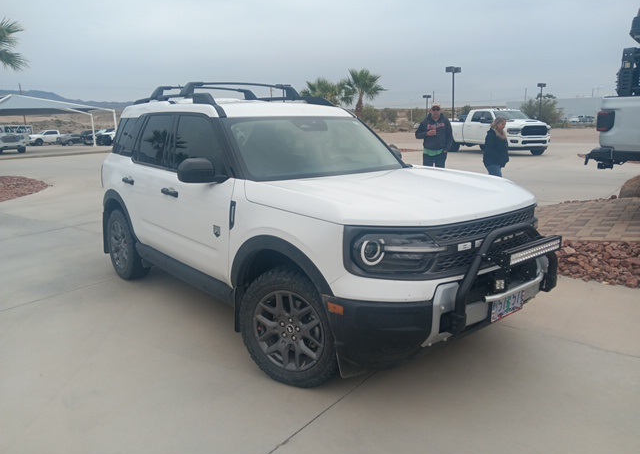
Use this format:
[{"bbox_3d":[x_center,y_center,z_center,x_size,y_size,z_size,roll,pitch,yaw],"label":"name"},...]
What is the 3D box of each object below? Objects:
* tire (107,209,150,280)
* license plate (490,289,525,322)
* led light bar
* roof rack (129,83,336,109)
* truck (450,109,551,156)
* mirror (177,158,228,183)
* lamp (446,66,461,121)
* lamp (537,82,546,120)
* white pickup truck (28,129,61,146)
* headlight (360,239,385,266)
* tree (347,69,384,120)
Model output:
[{"bbox_3d":[-1.843,0.150,4.703,0.235,0.720,0.720,-11,15,-39],"label":"tire"},{"bbox_3d":[1.011,0.401,2.571,0.310,0.160,0.020,-11,15,-39],"label":"license plate"},{"bbox_3d":[1.065,0.113,2.439,0.540,0.075,0.085,-11,15,-39],"label":"led light bar"},{"bbox_3d":[-0.842,-1.177,4.454,1.200,0.250,1.780,-11,15,-39],"label":"roof rack"},{"bbox_3d":[8.302,-4.527,22.956,2.100,2.020,6.200,-4,12,-13],"label":"truck"},{"bbox_3d":[-0.753,-0.371,3.046,0.250,0.180,0.150,-11,15,-39],"label":"mirror"},{"bbox_3d":[12.900,-12.059,46.835,1.500,6.800,0.700,-1,12,0],"label":"lamp"},{"bbox_3d":[31.435,-16.954,68.637,1.250,6.800,0.750,-6,13,-21],"label":"lamp"},{"bbox_3d":[-35.574,-11.688,62.910,2.050,1.950,5.800,4,13,24],"label":"white pickup truck"},{"bbox_3d":[0.241,0.115,2.183,0.130,0.130,0.080,-8,14,-31],"label":"headlight"},{"bbox_3d":[3.697,-10.295,40.902,3.500,6.100,3.500,-1,12,0],"label":"tree"}]

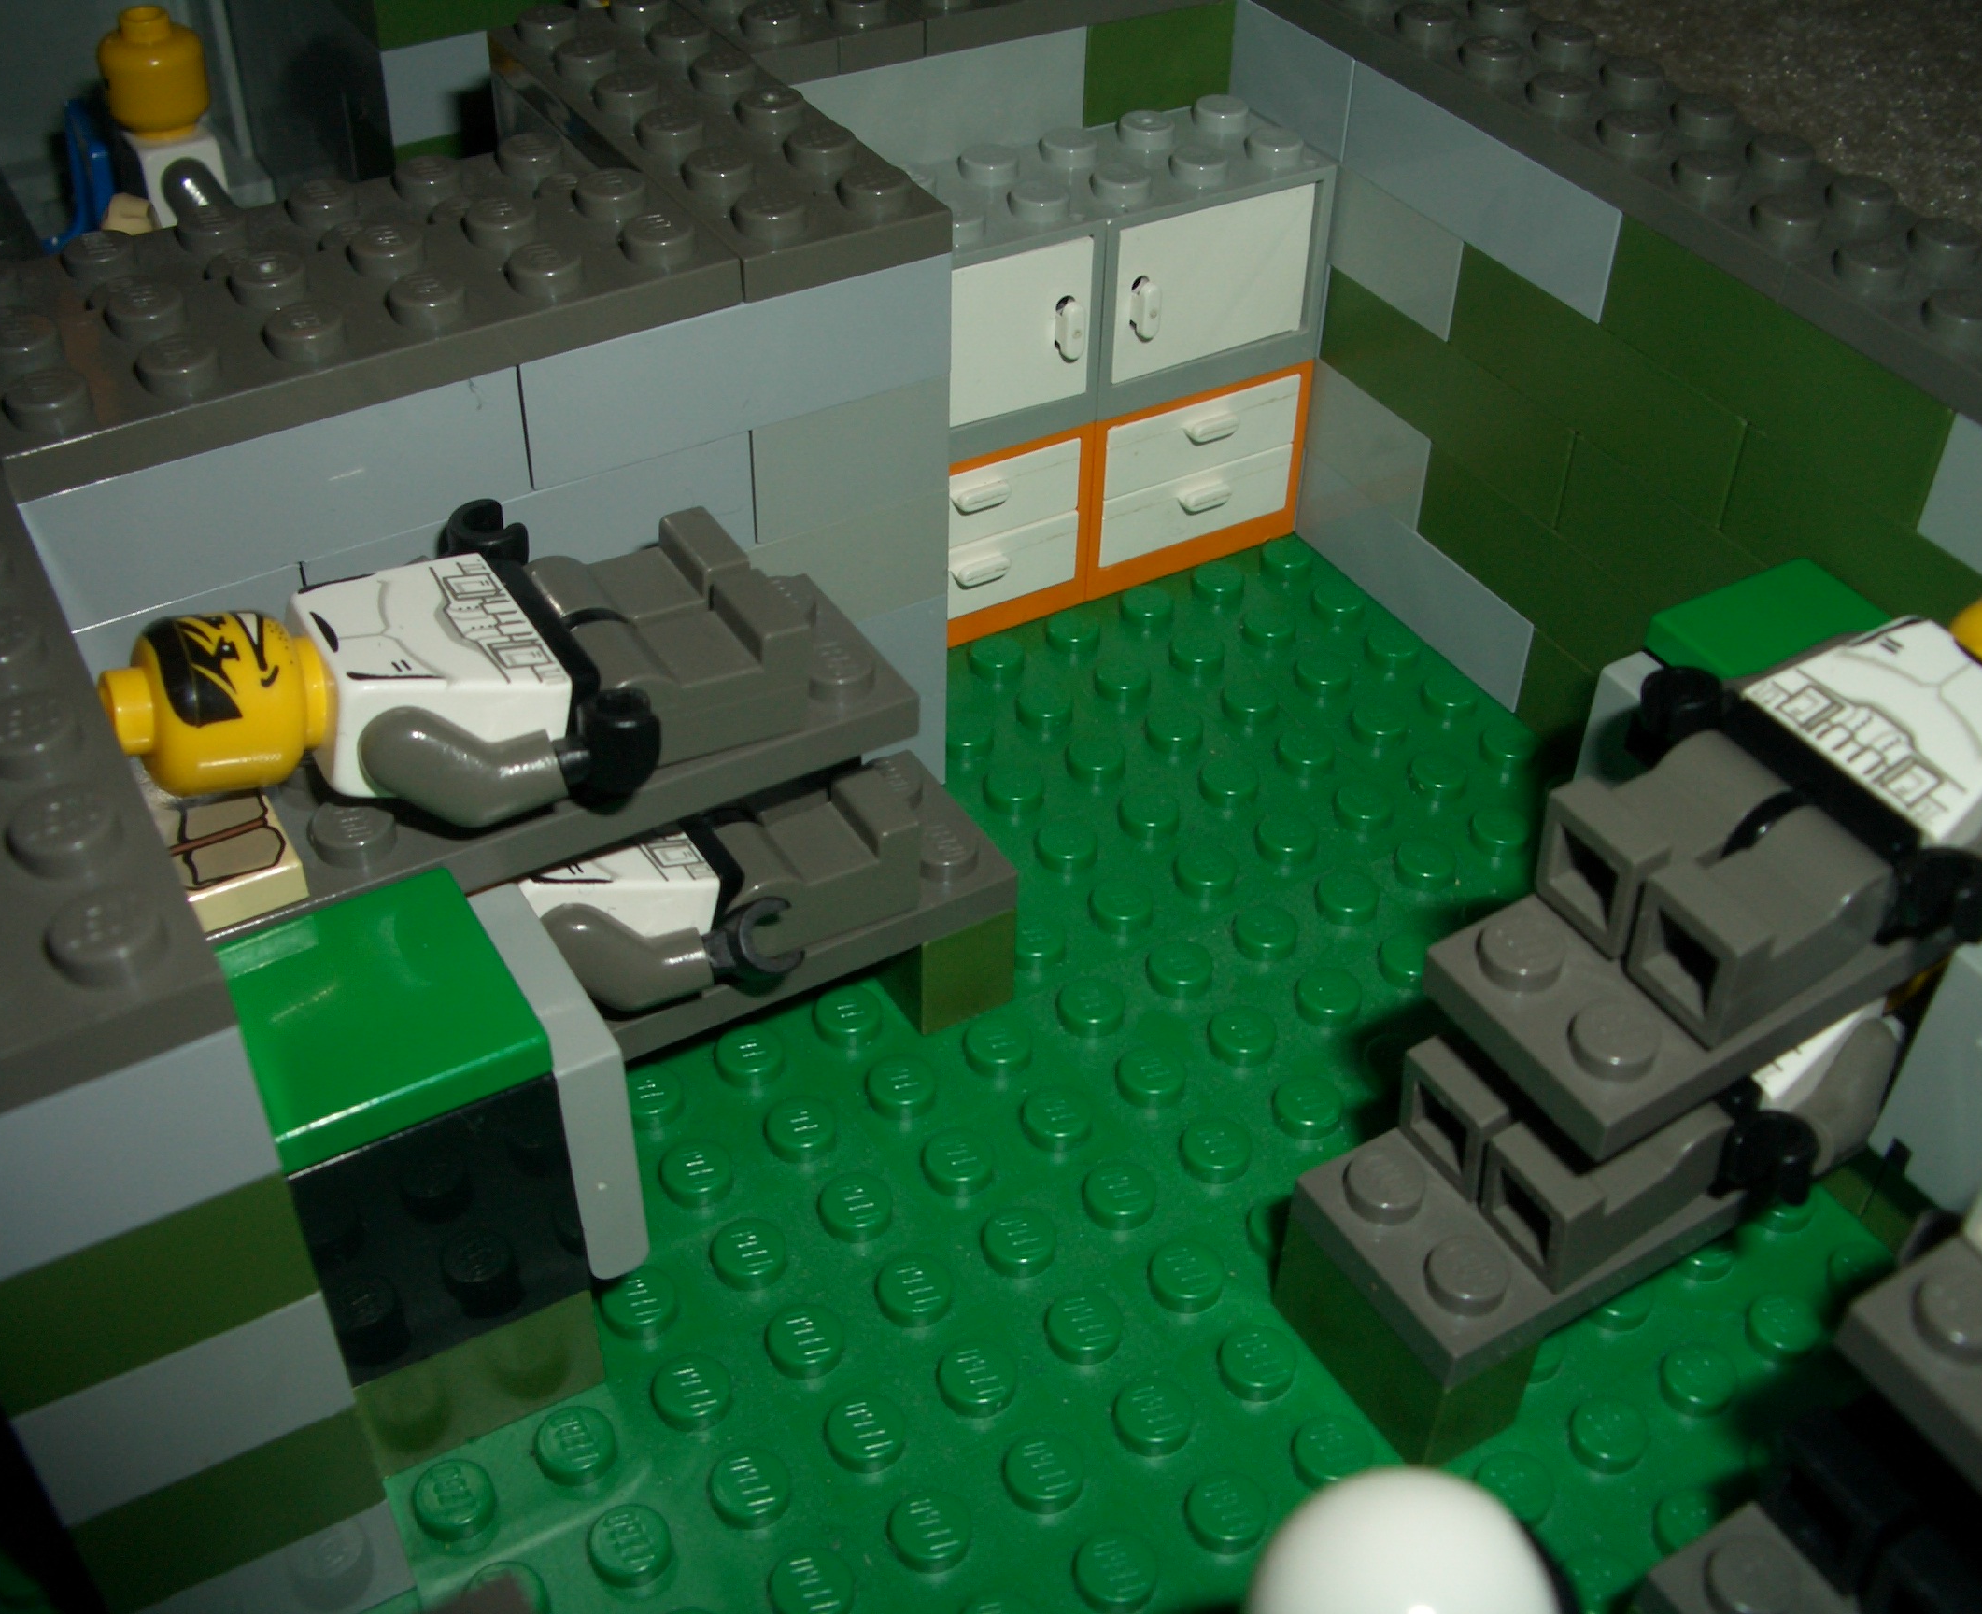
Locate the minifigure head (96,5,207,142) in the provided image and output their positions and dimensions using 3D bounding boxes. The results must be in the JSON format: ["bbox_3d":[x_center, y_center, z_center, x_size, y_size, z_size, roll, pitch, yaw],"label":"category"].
[{"bbox_3d":[-0.085,-0.074,0.221,0.010,0.011,0.010,-7,42,-10],"label":"minifigure head"}]

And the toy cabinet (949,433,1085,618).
[{"bbox_3d":[-0.005,-0.027,0.197,0.024,0.019,0.016,-20,46,-24],"label":"toy cabinet"}]

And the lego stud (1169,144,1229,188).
[{"bbox_3d":[0.018,-0.055,0.185,0.005,0.002,0.005,1,41,-1],"label":"lego stud"}]

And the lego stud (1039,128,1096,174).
[{"bbox_3d":[0.007,-0.056,0.187,0.005,0.002,0.005,1,41,-1],"label":"lego stud"}]

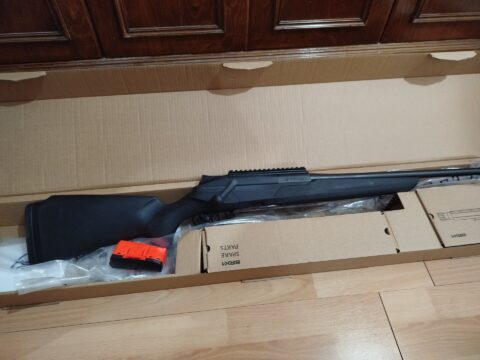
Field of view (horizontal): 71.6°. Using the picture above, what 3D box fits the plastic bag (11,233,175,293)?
[{"bbox_3d":[-0.237,0.140,0.587,0.254,0.049,0.103,-4,55,-6],"label":"plastic bag"}]

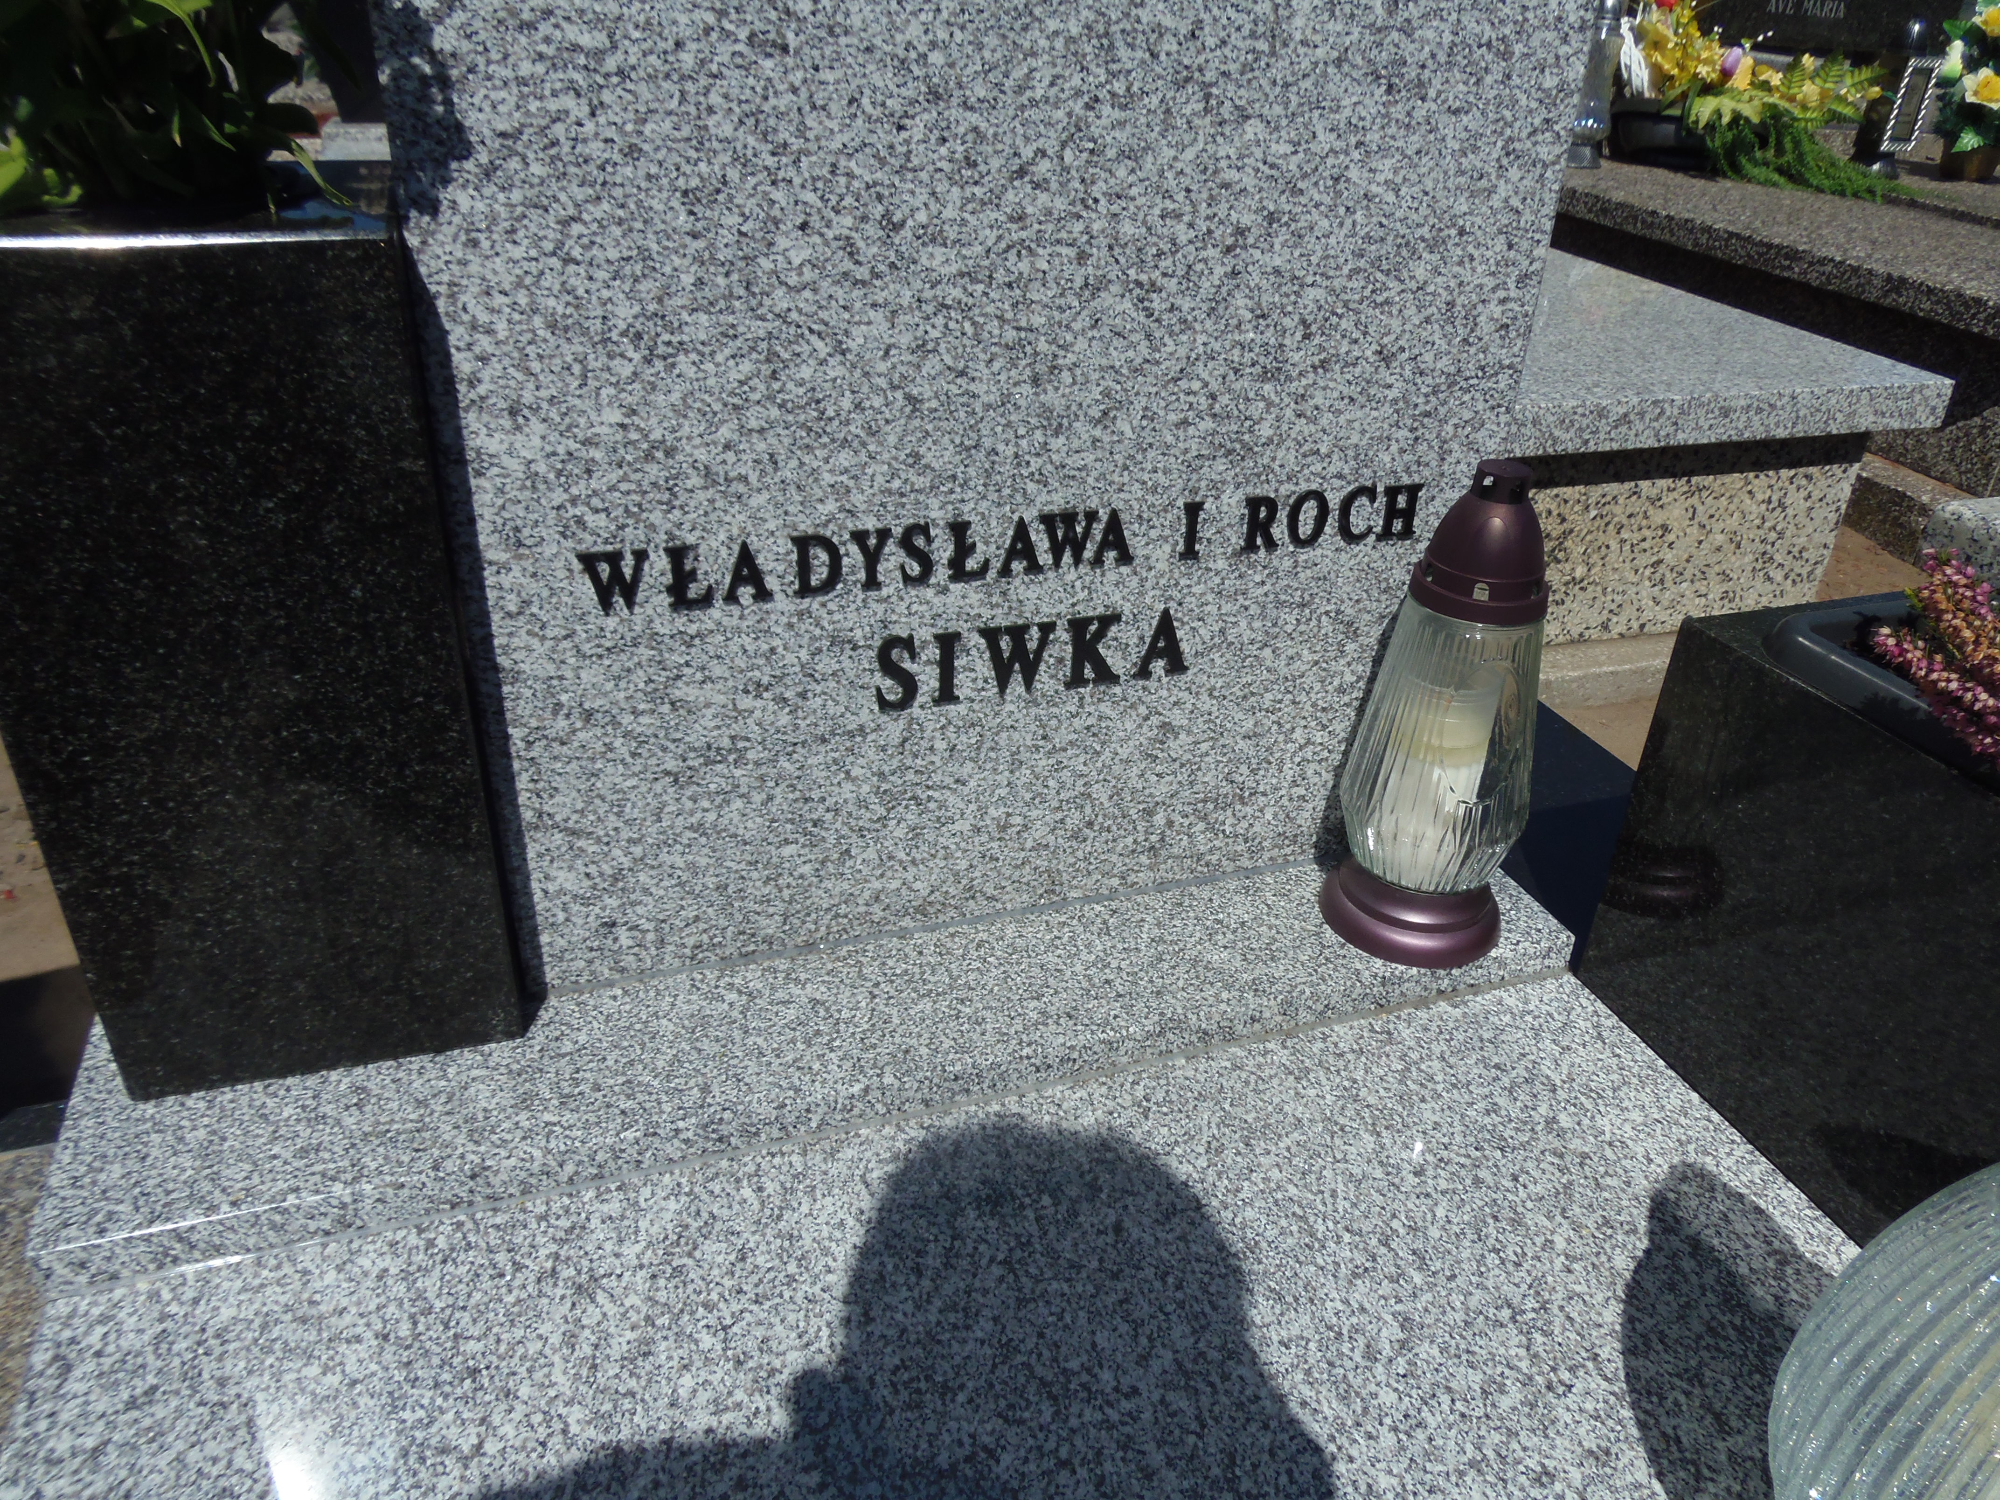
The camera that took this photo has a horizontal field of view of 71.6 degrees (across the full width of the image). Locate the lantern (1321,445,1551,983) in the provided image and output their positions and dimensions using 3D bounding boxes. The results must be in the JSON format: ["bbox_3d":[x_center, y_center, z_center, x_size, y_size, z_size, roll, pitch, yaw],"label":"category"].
[{"bbox_3d":[0.283,-0.023,0.865,0.120,0.315,0.120,-4,30,-10],"label":"lantern"}]

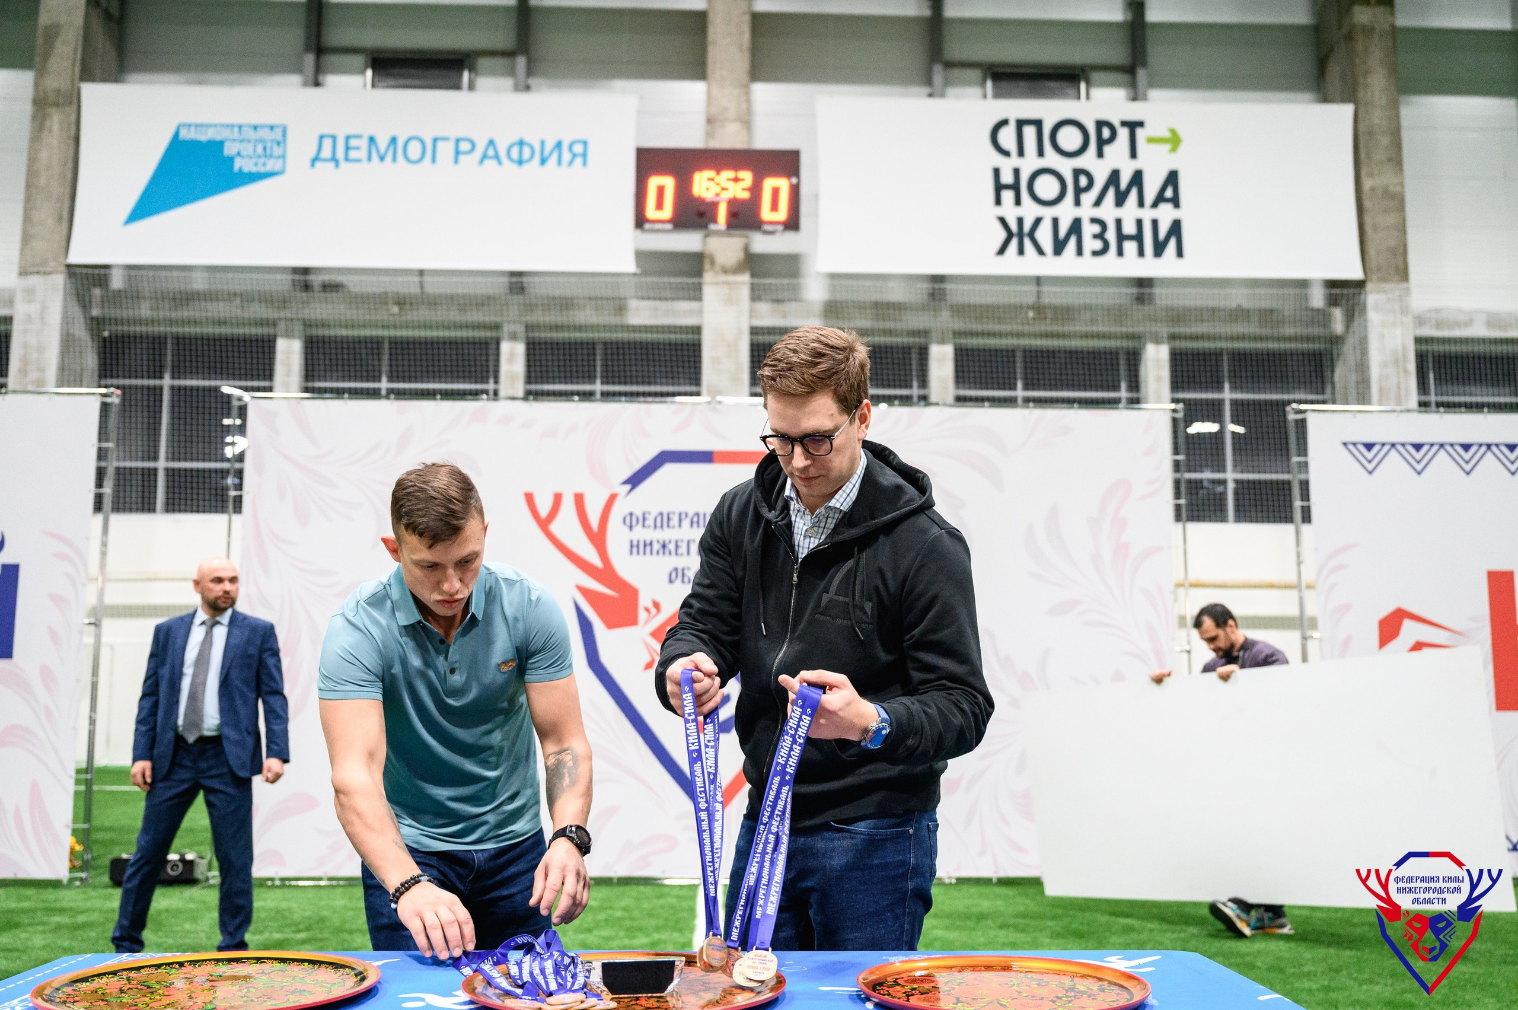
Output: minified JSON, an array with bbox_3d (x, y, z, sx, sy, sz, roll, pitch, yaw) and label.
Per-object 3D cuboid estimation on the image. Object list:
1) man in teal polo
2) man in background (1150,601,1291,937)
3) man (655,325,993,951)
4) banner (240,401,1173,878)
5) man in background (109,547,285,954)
[{"bbox_3d":[-0.513,0.718,2.303,0.530,1.570,0.580,2,-8,-10],"label":"man in teal polo"},{"bbox_3d":[2.336,1.307,6.766,0.620,1.660,0.550,7,-11,-42],"label":"man in background"},{"bbox_3d":[0.111,0.592,2.321,0.580,1.830,0.470,-4,-9,26],"label":"man"},{"bbox_3d":[-0.313,0.830,8.588,5.950,3.000,0.080,1,-8,-2],"label":"banner"},{"bbox_3d":[-2.480,1.125,6.031,0.700,1.780,0.360,2,-8,-12],"label":"man in background"}]

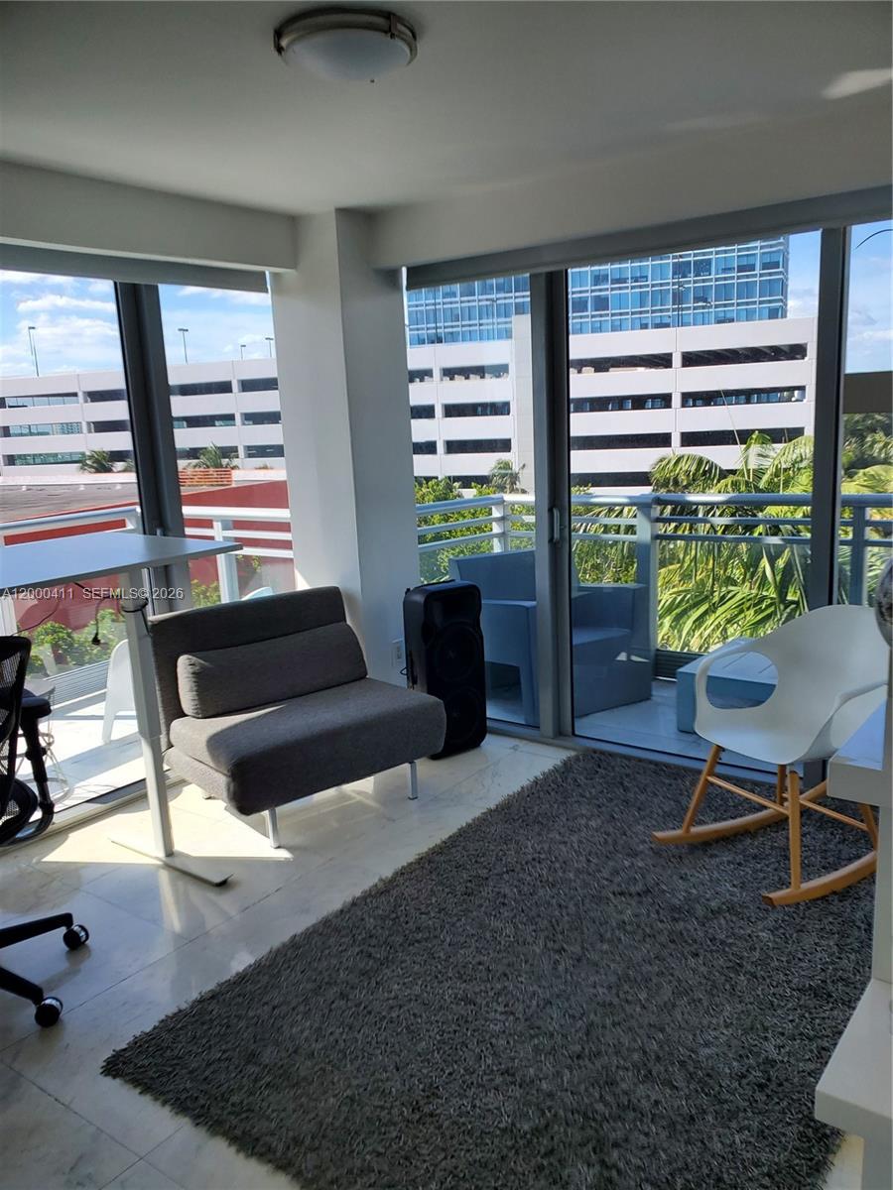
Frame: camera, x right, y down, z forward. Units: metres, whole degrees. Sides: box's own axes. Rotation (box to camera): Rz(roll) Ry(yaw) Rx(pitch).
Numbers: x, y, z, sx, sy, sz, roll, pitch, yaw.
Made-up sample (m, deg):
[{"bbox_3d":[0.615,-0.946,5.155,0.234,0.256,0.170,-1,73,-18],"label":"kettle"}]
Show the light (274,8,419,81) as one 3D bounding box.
[{"bbox_3d":[-0.238,-1.274,2.121,0.338,0.095,0.338,-3,12,1],"label":"light"}]

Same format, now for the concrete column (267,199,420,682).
[{"bbox_3d":[-0.473,-0.526,4.415,0.440,2.455,0.420,6,14,37],"label":"concrete column"}]

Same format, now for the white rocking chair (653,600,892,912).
[{"bbox_3d":[1.177,0.489,3.002,0.820,0.830,0.610,-9,13,-27],"label":"white rocking chair"}]

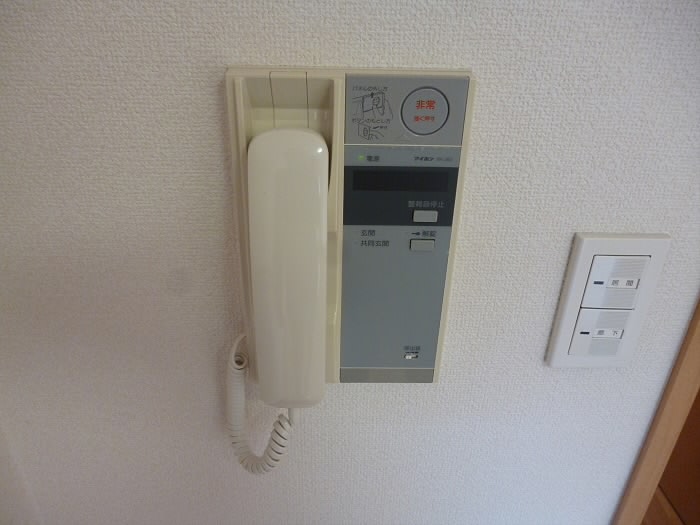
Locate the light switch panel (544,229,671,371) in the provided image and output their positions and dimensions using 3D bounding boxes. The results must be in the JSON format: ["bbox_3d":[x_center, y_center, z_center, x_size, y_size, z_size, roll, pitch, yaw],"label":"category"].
[{"bbox_3d":[0.199,0.033,0.442,0.070,0.120,0.010,1,29,-2],"label":"light switch panel"}]

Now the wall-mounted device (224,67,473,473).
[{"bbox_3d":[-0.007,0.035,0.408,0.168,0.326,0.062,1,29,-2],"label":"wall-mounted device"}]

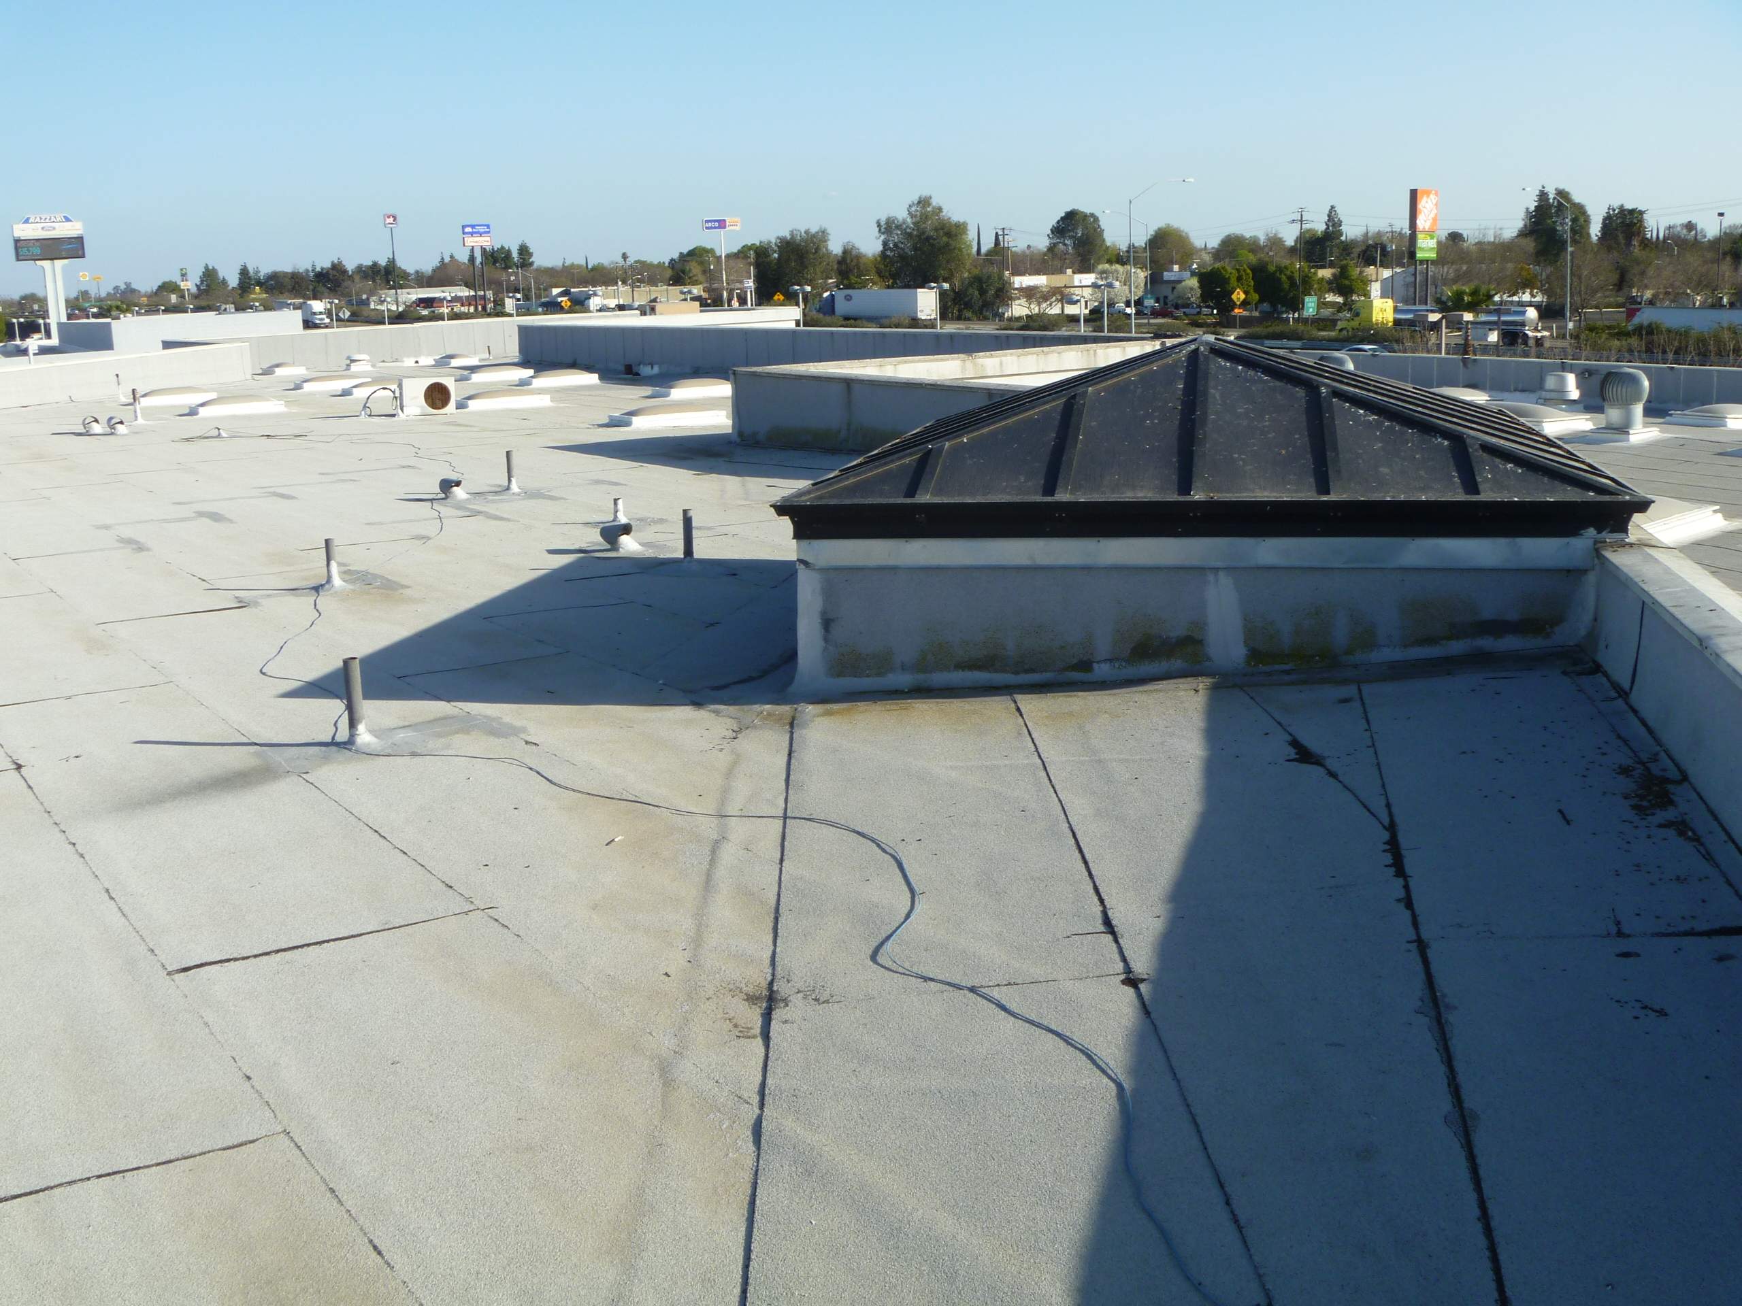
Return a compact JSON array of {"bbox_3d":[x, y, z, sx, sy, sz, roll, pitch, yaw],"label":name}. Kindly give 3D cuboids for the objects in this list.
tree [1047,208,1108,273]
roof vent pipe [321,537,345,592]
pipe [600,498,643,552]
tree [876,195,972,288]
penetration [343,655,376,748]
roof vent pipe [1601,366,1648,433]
[{"bbox_3d":[33.600,-65.700,288.200,10.200,13.500,10.000,-2,13,0],"label":"tree"},{"bbox_3d":[-3.316,-0.550,10.826,0.135,0.300,0.135,-2,13,0],"label":"roof vent pipe"},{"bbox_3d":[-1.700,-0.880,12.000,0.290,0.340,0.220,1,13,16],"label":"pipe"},{"bbox_3d":[5.810,-44.510,198.400,11.000,14.000,10.500,-2,13,0],"label":"tree"},{"bbox_3d":[-2.076,0.197,7.102,0.125,0.350,0.125,-2,13,0],"label":"penetration"},{"bbox_3d":[6.620,-2.240,15.450,0.430,0.500,0.430,-2,13,0],"label":"roof vent pipe"}]

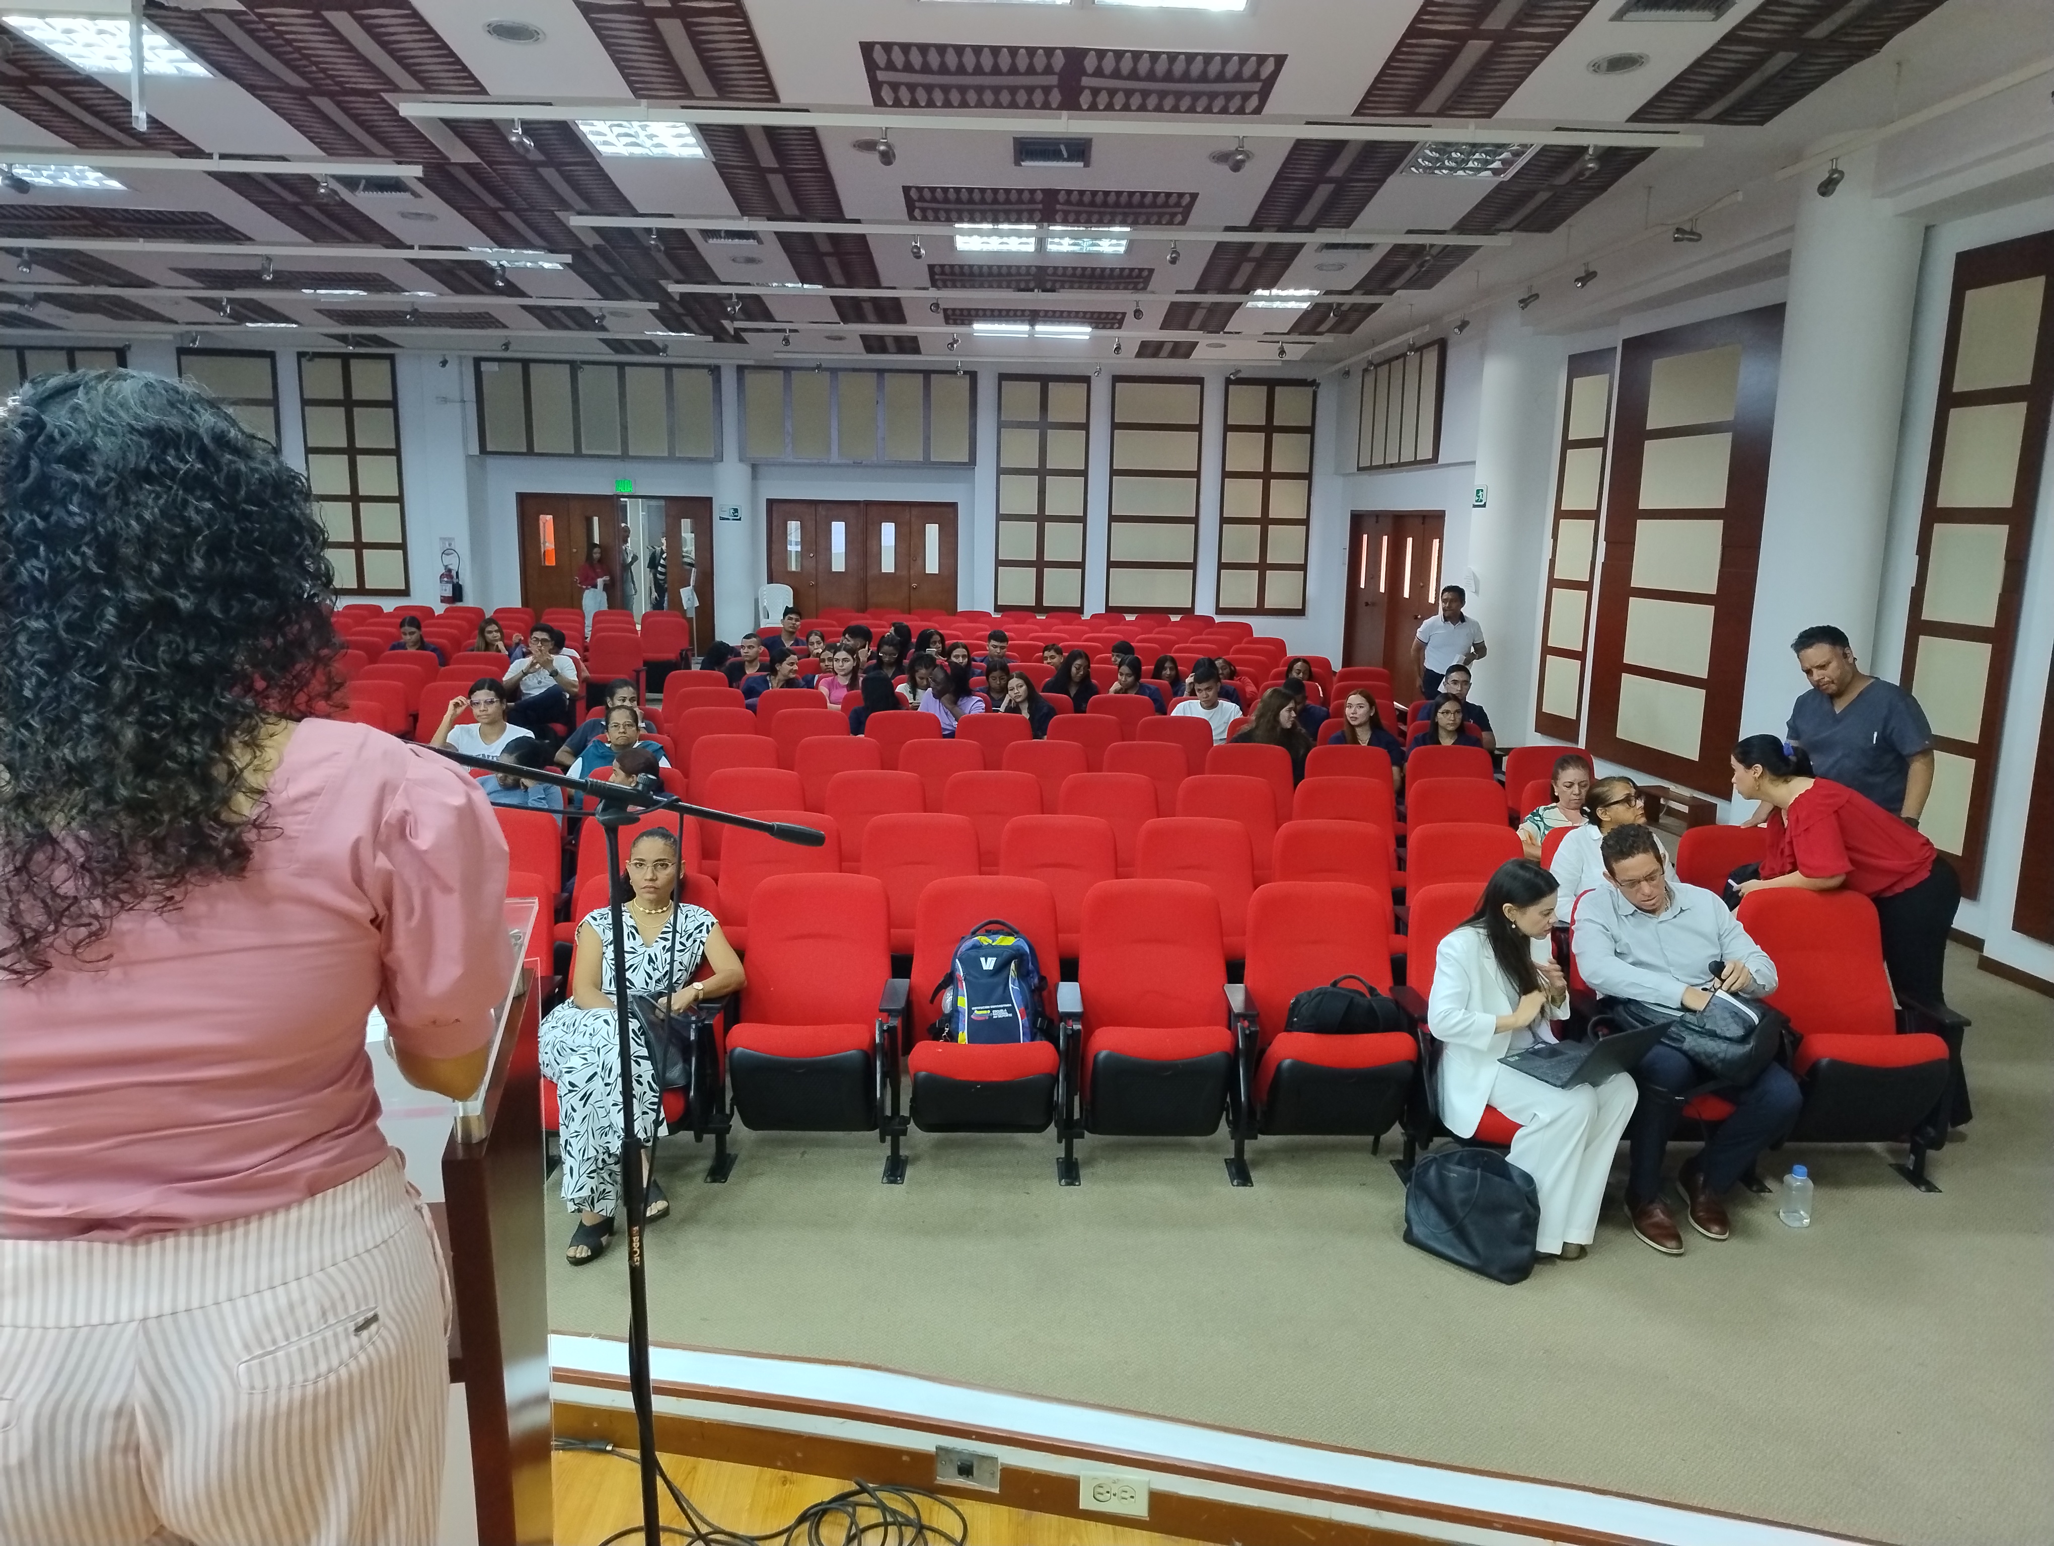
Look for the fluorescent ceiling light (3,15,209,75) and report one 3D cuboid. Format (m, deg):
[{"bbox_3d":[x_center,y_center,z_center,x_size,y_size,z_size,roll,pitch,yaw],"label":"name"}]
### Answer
[{"bbox_3d":[-4.016,-3.185,6.269,0.610,0.070,0.610,1,4,-1],"label":"fluorescent ceiling light"}]

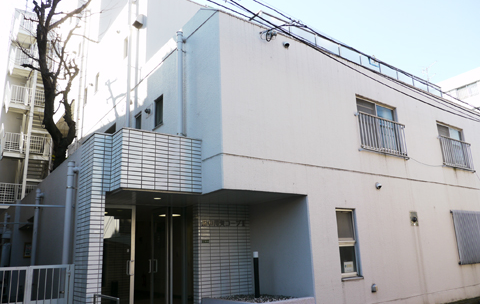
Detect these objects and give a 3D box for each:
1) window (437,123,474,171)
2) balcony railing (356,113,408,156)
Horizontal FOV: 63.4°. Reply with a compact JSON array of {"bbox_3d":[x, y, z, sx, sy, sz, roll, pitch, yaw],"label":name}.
[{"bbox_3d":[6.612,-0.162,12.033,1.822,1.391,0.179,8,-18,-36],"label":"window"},{"bbox_3d":[3.540,-0.391,9.589,1.958,0.929,0.142,8,-18,-36],"label":"balcony railing"}]

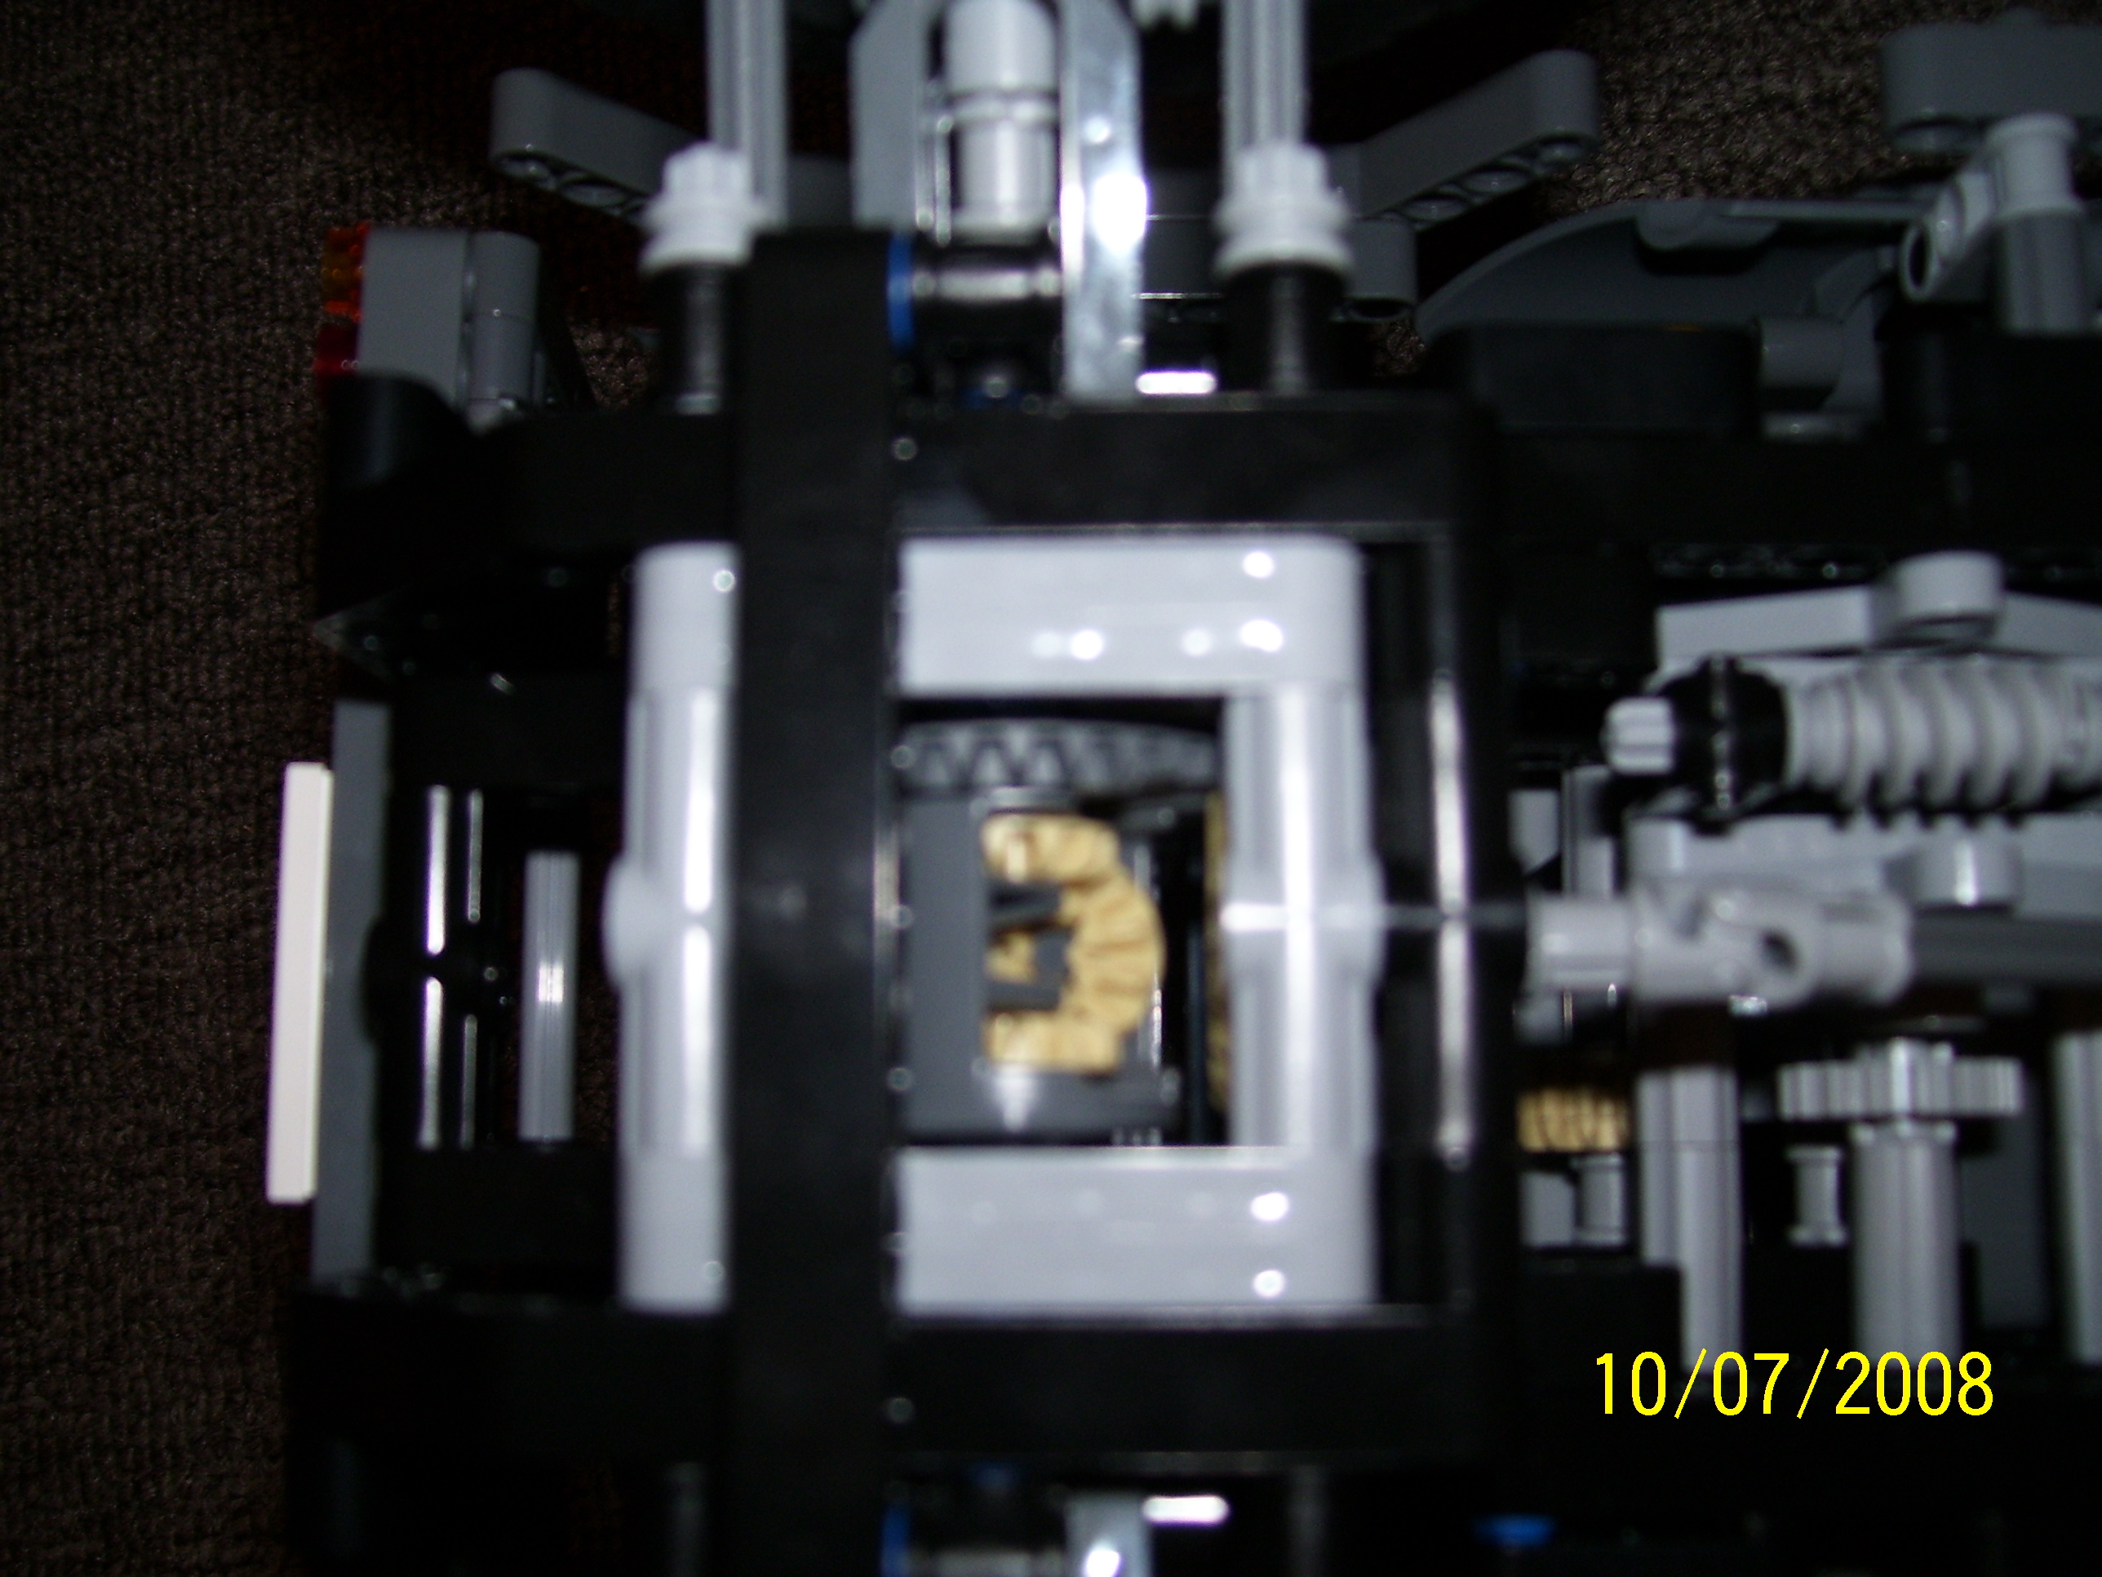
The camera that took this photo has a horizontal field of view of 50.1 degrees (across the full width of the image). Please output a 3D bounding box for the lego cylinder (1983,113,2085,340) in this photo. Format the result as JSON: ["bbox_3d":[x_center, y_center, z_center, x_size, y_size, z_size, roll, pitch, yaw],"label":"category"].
[{"bbox_3d":[0.083,-0.048,0.190,0.008,0.008,0.018,0,83,0],"label":"lego cylinder"}]

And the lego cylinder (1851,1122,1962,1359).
[{"bbox_3d":[0.061,0.032,0.162,0.007,0.007,0.016,0,83,0],"label":"lego cylinder"}]

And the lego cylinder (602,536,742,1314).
[{"bbox_3d":[-0.019,0.007,0.120,0.008,0.008,0.040,0,83,0],"label":"lego cylinder"}]

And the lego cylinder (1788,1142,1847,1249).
[{"bbox_3d":[0.061,0.032,0.178,0.005,0.005,0.008,0,83,0],"label":"lego cylinder"}]

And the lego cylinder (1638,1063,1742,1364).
[{"bbox_3d":[0.047,0.031,0.167,0.007,0.007,0.022,0,83,0],"label":"lego cylinder"}]

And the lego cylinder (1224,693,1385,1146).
[{"bbox_3d":[0.013,0.007,0.120,0.008,0.008,0.025,0,83,0],"label":"lego cylinder"}]

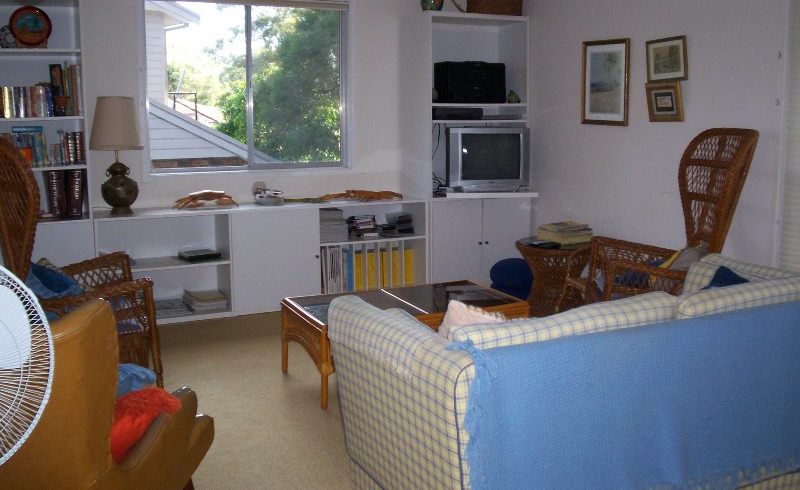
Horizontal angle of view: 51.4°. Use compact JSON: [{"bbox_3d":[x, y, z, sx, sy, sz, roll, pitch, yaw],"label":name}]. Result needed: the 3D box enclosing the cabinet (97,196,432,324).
[{"bbox_3d":[-0.924,0.076,5.768,2.249,0.692,0.500,-4,10,-24],"label":"cabinet"}]

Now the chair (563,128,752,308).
[{"bbox_3d":[1.323,0.033,4.194,0.858,1.228,0.845,0,9,4],"label":"chair"}]

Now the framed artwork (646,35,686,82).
[{"bbox_3d":[1.560,-1.085,4.877,0.030,0.251,0.329,-4,10,-24],"label":"framed artwork"}]

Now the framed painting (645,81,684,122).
[{"bbox_3d":[1.562,-0.842,4.915,0.033,0.230,0.290,-4,10,-24],"label":"framed painting"}]

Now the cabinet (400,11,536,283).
[{"bbox_3d":[0.494,-0.680,6.312,0.852,1.998,0.507,-4,10,-24],"label":"cabinet"}]

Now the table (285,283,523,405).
[{"bbox_3d":[0.024,0.465,4.205,1.105,0.390,0.663,-4,10,-24],"label":"table"}]

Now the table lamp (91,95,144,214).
[{"bbox_3d":[-1.782,-0.567,5.291,0.332,0.744,0.332,-4,10,-24],"label":"table lamp"}]

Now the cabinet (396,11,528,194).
[{"bbox_3d":[0.480,-1.020,6.254,0.826,1.308,0.507,-4,10,-24],"label":"cabinet"}]

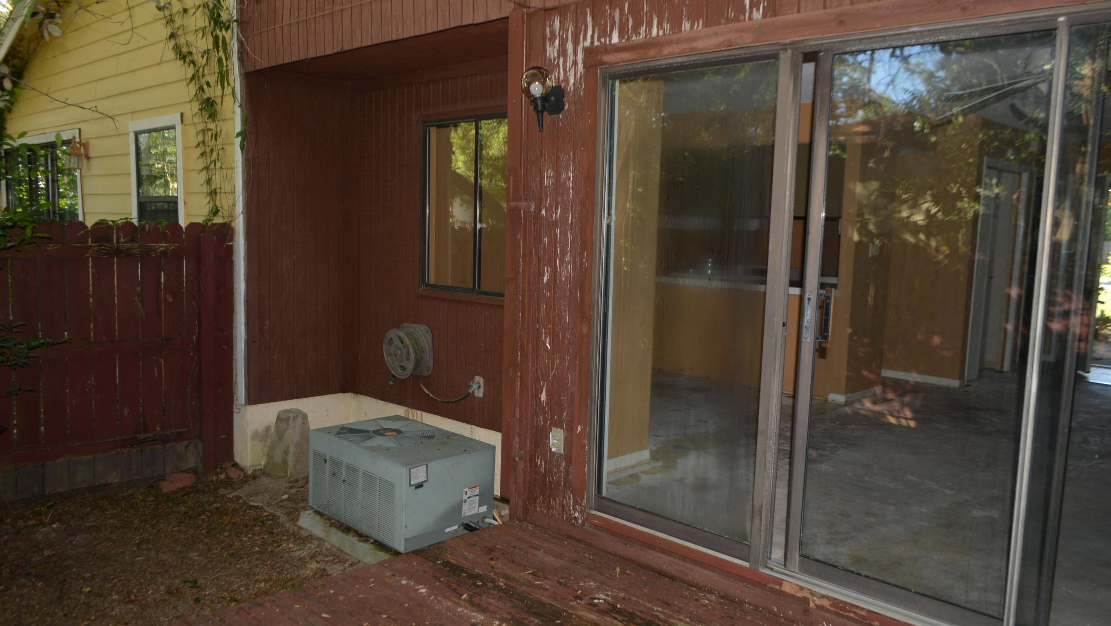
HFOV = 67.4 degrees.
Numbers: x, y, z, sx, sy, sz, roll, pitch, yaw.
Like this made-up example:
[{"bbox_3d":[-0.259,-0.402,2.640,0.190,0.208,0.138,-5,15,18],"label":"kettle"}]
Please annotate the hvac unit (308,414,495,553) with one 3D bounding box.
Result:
[{"bbox_3d":[-0.971,1.022,5.214,1.022,0.492,0.670,8,9,43],"label":"hvac unit"}]

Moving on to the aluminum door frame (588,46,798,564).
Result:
[{"bbox_3d":[0.528,-0.025,3.482,0.875,1.980,0.060,8,9,43],"label":"aluminum door frame"}]

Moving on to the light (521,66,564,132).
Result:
[{"bbox_3d":[-0.063,-0.971,3.797,0.144,0.287,0.192,8,9,43],"label":"light"}]

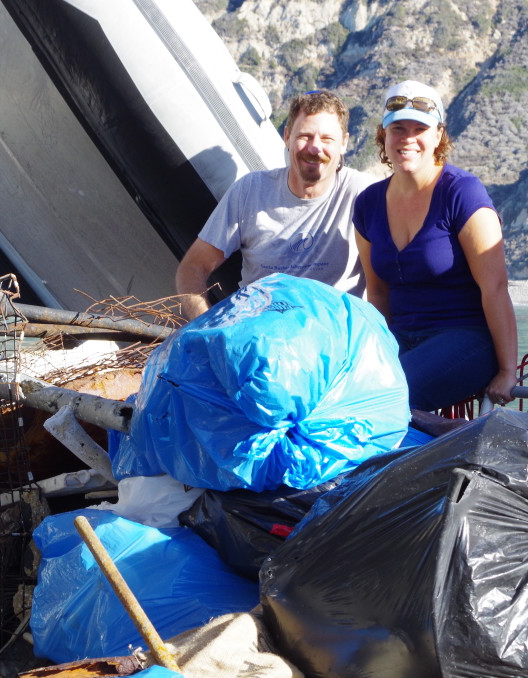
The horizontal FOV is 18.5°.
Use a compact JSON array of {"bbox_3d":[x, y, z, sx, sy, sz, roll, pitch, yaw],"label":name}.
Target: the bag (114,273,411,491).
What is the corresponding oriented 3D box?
[{"bbox_3d":[0.000,0.095,3.650,0.660,0.500,0.580,0,2,-6],"label":"bag"}]

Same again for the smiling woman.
[{"bbox_3d":[0.370,-0.070,4.230,0.530,1.250,0.660,1,2,27],"label":"smiling woman"}]

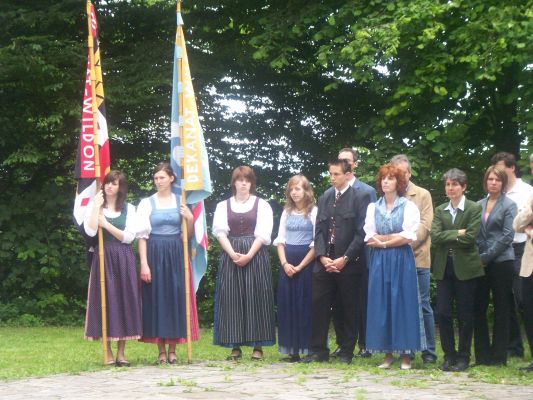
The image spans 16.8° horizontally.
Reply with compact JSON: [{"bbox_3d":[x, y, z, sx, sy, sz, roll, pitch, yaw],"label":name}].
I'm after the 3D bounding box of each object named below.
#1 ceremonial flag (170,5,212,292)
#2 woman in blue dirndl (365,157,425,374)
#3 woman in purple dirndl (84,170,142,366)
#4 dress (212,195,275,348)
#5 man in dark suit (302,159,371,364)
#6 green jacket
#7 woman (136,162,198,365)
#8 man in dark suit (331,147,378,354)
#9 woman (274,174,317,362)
[{"bbox_3d":[-0.656,-0.450,15.750,0.370,2.517,0.350,-2,0,0],"label":"ceremonial flag"},{"bbox_3d":[1.082,0.573,15.350,0.500,1.751,0.450,0,0,20],"label":"woman in blue dirndl"},{"bbox_3d":[-1.325,0.593,15.600,0.500,1.697,0.420,0,0,5],"label":"woman in purple dirndl"},{"bbox_3d":[-0.197,0.627,15.800,0.540,1.350,0.420,0,1,0],"label":"dress"},{"bbox_3d":[0.607,0.537,15.620,0.500,1.777,0.370,0,1,28],"label":"man in dark suit"},{"bbox_3d":[1.596,0.324,14.980,0.410,0.690,0.320,0,1,22],"label":"green jacket"},{"bbox_3d":[-0.845,0.544,15.450,0.500,1.732,0.400,0,1,14],"label":"woman"},{"bbox_3d":[0.755,0.478,16.100,0.490,1.876,0.340,0,1,25],"label":"man in dark suit"},{"bbox_3d":[0.273,0.603,15.850,0.430,1.654,0.380,0,0,12],"label":"woman"}]

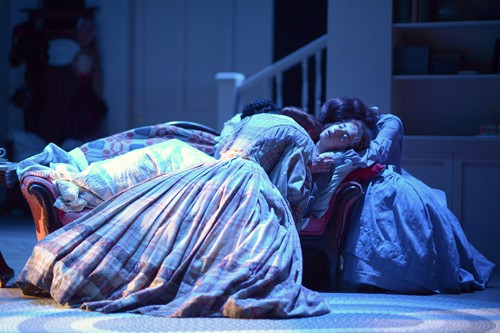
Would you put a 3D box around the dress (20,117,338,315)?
[{"bbox_3d":[-0.232,0.159,5.409,1.600,0.840,1.150,1,2,0],"label":"dress"}]

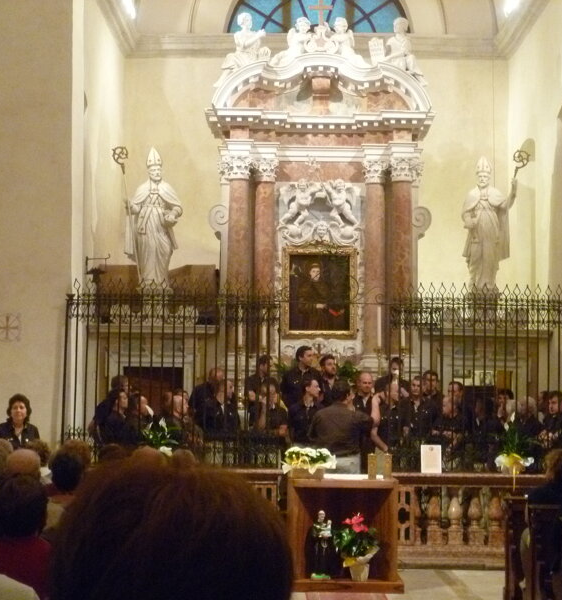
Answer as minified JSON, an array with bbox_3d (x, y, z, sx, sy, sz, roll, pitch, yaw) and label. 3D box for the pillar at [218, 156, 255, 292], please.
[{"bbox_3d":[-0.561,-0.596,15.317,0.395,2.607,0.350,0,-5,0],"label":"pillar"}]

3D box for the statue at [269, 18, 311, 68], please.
[{"bbox_3d":[0.124,-3.365,15.669,0.548,0.654,0.380,2,-5,-17],"label":"statue"}]

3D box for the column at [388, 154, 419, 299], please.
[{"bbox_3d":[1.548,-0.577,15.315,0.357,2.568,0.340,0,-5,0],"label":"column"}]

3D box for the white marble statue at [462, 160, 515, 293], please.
[{"bbox_3d":[2.803,-1.006,16.158,0.753,1.874,0.550,0,-5,6],"label":"white marble statue"}]

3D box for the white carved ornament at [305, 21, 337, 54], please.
[{"bbox_3d":[0.546,-3.538,16.200,0.420,0.430,0.220,1,-5,0],"label":"white carved ornament"}]

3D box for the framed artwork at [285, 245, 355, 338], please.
[{"bbox_3d":[0.519,-0.125,15.800,0.973,1.210,0.100,1,-4,1],"label":"framed artwork"}]

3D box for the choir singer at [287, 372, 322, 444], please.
[{"bbox_3d":[0.265,1.747,13.490,0.500,1.740,0.340,7,-8,-44],"label":"choir singer"}]

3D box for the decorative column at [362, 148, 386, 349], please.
[{"bbox_3d":[1.211,-0.567,15.566,0.337,2.649,0.330,0,-5,0],"label":"decorative column"}]

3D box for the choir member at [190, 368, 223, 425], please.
[{"bbox_3d":[-0.808,1.615,13.333,0.360,1.720,0.470,-2,-5,31],"label":"choir member"}]

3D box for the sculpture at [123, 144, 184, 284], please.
[{"bbox_3d":[-1.729,-1.127,16.423,0.770,1.980,0.580,2,-6,-7],"label":"sculpture"}]

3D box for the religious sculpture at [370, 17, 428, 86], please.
[{"bbox_3d":[1.516,-3.200,15.504,0.748,0.911,0.480,0,-5,0],"label":"religious sculpture"}]

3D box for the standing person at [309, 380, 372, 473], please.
[{"bbox_3d":[0.625,1.728,12.784,0.580,1.730,0.420,-1,-6,18],"label":"standing person"}]

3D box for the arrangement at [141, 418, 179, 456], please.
[{"bbox_3d":[-1.178,1.403,11.750,0.400,0.480,0.380,1,-4,1],"label":"arrangement"}]

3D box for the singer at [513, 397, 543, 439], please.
[{"bbox_3d":[2.732,1.914,13.346,0.340,1.680,0.500,7,-8,-44],"label":"singer"}]

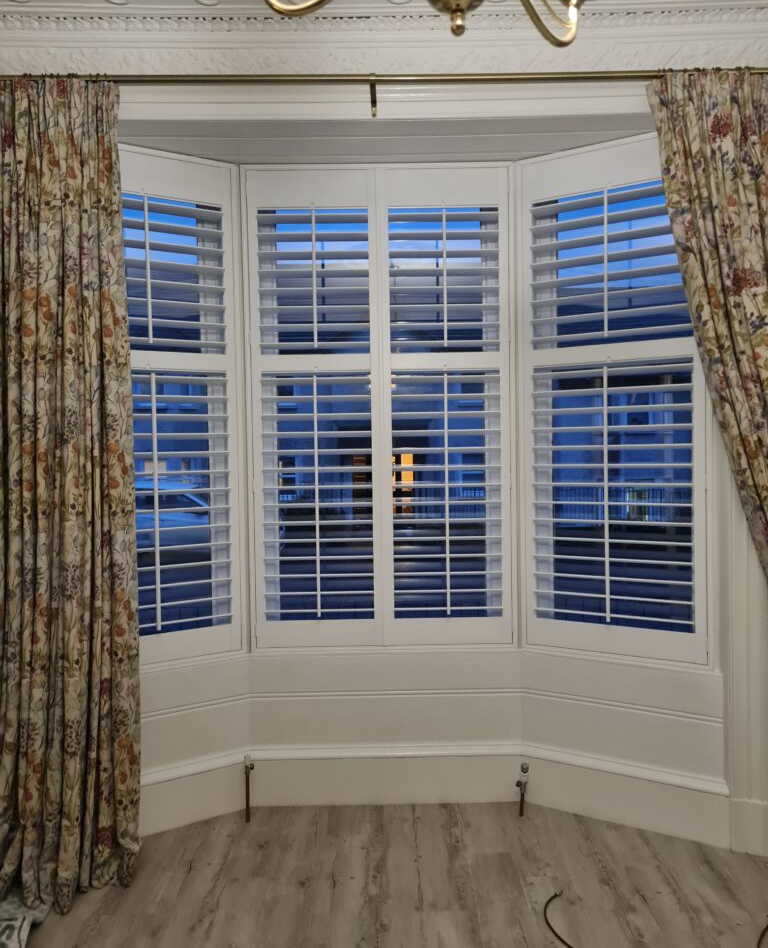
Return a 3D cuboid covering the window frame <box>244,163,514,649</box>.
[{"bbox_3d":[-0.011,-0.284,3.353,1.139,2.099,0.070,-1,2,-1],"label":"window frame"}]

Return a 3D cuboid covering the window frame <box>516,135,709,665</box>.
[{"bbox_3d":[0.922,-0.292,3.162,0.768,2.109,0.080,0,2,31],"label":"window frame"}]

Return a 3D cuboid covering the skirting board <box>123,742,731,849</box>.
[{"bbox_3d":[0.032,1.340,3.188,2.610,0.260,0.453,-1,2,-1],"label":"skirting board"}]

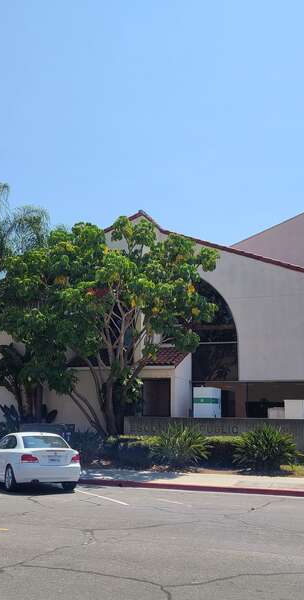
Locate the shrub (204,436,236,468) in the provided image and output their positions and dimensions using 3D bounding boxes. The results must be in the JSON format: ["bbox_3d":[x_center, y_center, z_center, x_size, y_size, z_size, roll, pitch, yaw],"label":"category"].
[{"bbox_3d":[2.531,5.597,22.200,1.150,1.100,1.050,-3,-13,15],"label":"shrub"}]

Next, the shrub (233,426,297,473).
[{"bbox_3d":[3.550,4.720,18.962,2.000,1.364,1.900,-3,-11,20],"label":"shrub"}]

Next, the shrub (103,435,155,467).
[{"bbox_3d":[-0.779,5.015,19.916,1.650,1.055,1.150,-3,-11,20],"label":"shrub"}]

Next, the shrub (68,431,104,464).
[{"bbox_3d":[-2.453,5.523,22.500,1.300,1.250,1.200,-3,-13,15],"label":"shrub"}]

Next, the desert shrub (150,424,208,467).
[{"bbox_3d":[1.007,5.327,22.000,2.000,1.500,1.900,-3,-13,15],"label":"desert shrub"}]

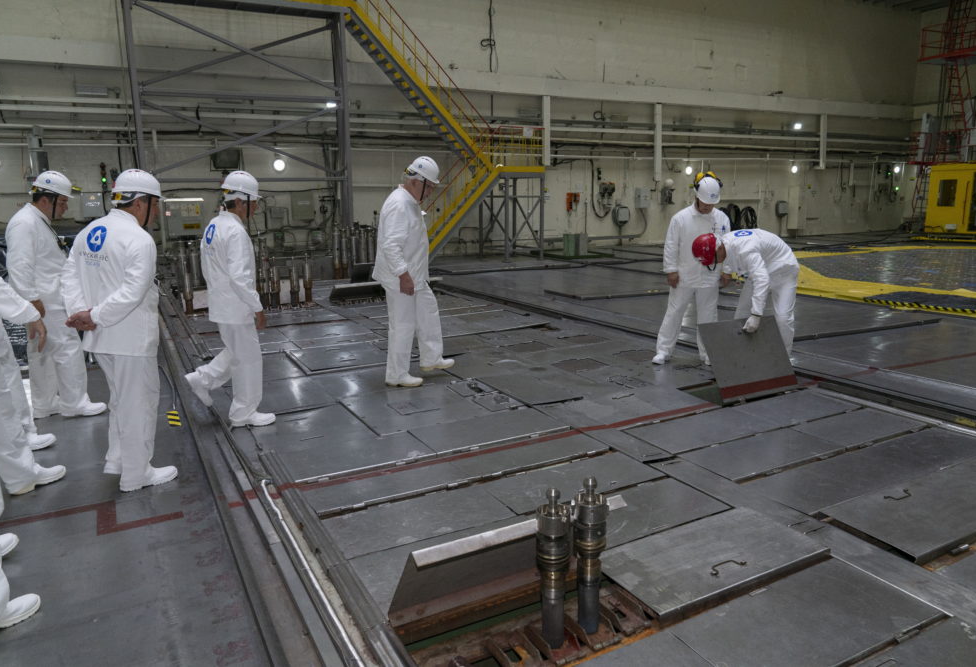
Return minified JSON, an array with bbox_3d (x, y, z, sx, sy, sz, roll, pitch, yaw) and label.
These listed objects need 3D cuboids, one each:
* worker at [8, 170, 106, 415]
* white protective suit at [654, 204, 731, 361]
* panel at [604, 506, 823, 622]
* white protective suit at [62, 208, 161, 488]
[{"bbox_3d":[-3.264,-0.293,5.242,0.660,1.828,0.570,-10,14,-38],"label":"worker"},{"bbox_3d":[1.909,-0.457,6.555,0.660,1.500,0.400,0,11,7],"label":"white protective suit"},{"bbox_3d":[0.966,1.001,3.090,0.960,0.050,0.515,-7,13,-27],"label":"panel"},{"bbox_3d":[-2.124,0.078,3.918,0.560,1.538,0.460,8,14,38],"label":"white protective suit"}]

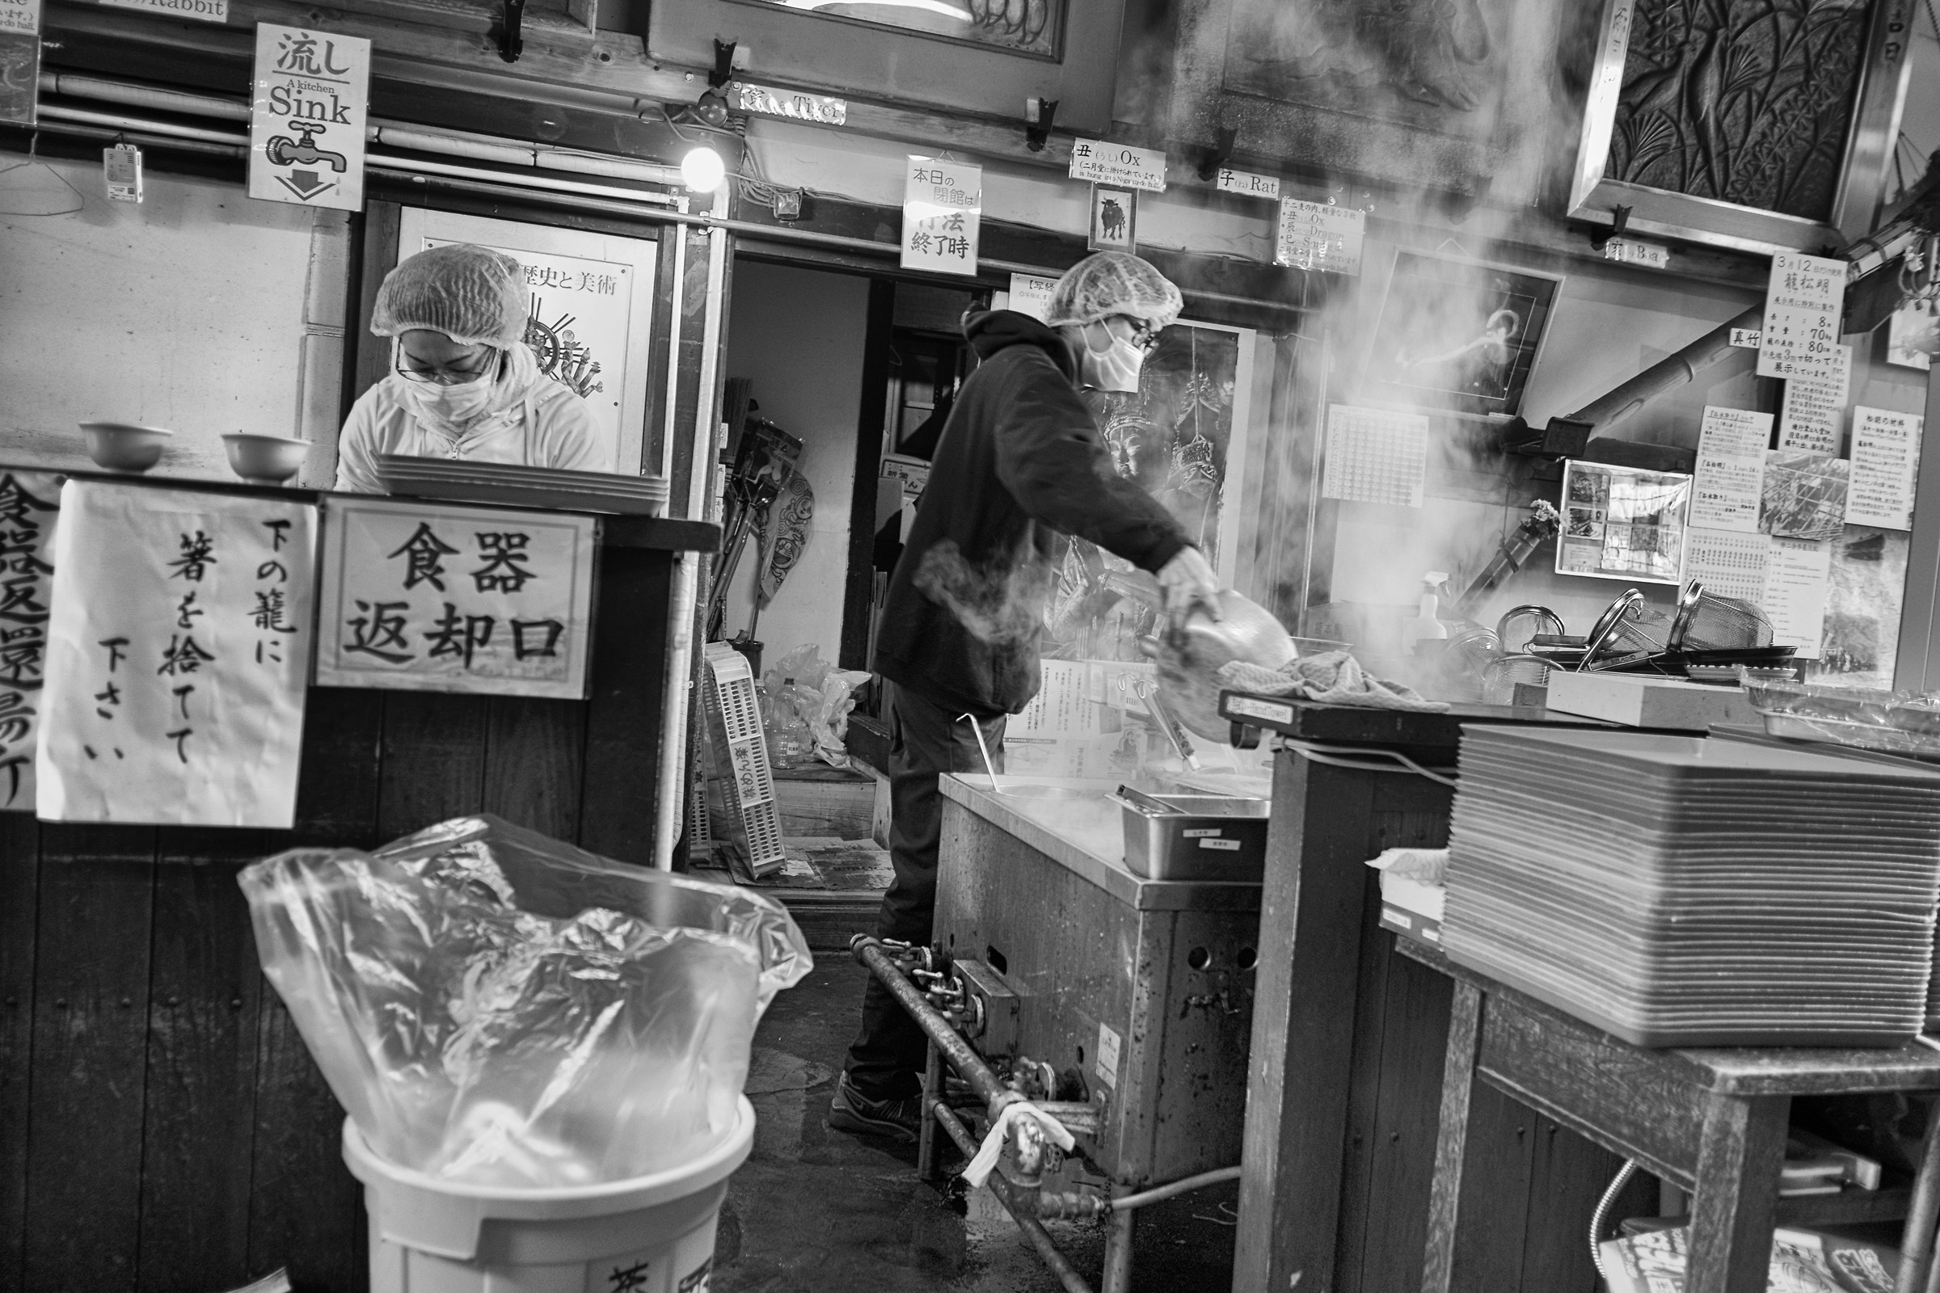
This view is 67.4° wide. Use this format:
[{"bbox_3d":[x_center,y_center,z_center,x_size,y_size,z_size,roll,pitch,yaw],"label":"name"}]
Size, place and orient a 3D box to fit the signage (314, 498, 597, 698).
[{"bbox_3d":[-0.619,-0.057,1.767,0.316,0.227,0.010,4,3,-17],"label":"signage"}]

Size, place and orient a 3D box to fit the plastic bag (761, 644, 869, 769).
[{"bbox_3d":[-0.547,0.218,5.120,0.360,0.420,0.280,4,3,-15],"label":"plastic bag"}]

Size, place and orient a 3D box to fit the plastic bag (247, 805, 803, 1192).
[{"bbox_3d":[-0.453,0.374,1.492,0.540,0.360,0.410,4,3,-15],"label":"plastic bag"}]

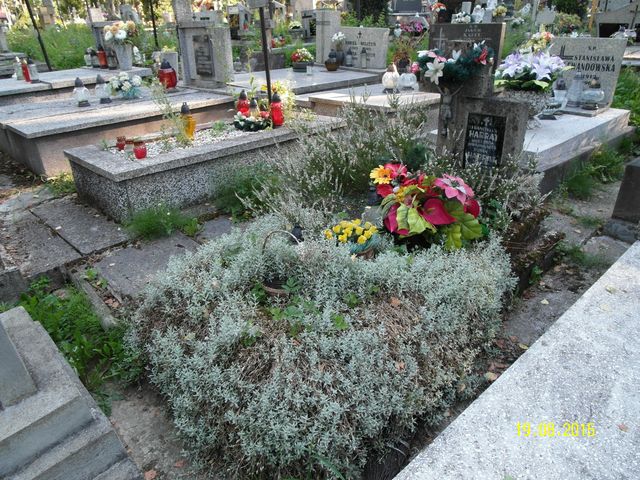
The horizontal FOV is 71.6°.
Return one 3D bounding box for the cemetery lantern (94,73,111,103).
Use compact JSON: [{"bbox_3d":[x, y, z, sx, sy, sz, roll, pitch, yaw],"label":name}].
[{"bbox_3d":[-2.247,-1.566,4.603,0.152,0.276,0.152,21,34,33],"label":"cemetery lantern"}]

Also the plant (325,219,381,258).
[{"bbox_3d":[0.126,0.002,1.725,0.220,0.180,0.210,-2,27,0],"label":"plant"}]

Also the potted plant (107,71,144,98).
[{"bbox_3d":[-2.128,-1.702,4.894,0.338,0.244,0.288,21,34,33],"label":"potted plant"}]

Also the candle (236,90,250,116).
[{"bbox_3d":[-0.727,-1.301,4.246,0.120,0.260,0.120,-2,27,0],"label":"candle"}]

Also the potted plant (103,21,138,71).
[{"bbox_3d":[-3.094,-3.025,6.900,0.470,0.692,0.470,1,27,0],"label":"potted plant"}]

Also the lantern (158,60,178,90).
[{"bbox_3d":[-1.953,-2.099,5.650,0.234,0.340,0.234,1,27,0],"label":"lantern"}]

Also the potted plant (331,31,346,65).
[{"bbox_3d":[0.306,-3.018,6.968,0.250,0.500,0.250,-2,27,0],"label":"potted plant"}]

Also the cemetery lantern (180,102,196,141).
[{"bbox_3d":[-1.052,-0.956,3.551,0.098,0.282,0.098,21,34,33],"label":"cemetery lantern"}]

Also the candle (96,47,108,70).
[{"bbox_3d":[-3.020,-2.521,6.121,0.132,0.287,0.132,21,34,33],"label":"candle"}]

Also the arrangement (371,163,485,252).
[{"bbox_3d":[0.508,-0.184,2.080,0.520,0.320,0.420,10,28,18],"label":"arrangement"}]

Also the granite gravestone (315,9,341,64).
[{"bbox_3d":[0.128,-3.124,6.842,0.272,0.748,0.236,22,35,34],"label":"granite gravestone"}]

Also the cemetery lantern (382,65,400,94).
[{"bbox_3d":[0.739,-1.657,4.552,0.175,0.260,0.175,-2,27,0],"label":"cemetery lantern"}]

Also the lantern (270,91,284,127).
[{"bbox_3d":[-0.393,-1.193,4.050,0.120,0.286,0.120,1,27,0],"label":"lantern"}]

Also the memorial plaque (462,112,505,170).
[{"bbox_3d":[1.162,-0.674,3.135,0.270,0.402,0.030,23,34,38],"label":"memorial plaque"}]

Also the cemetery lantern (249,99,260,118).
[{"bbox_3d":[-0.598,-1.174,4.037,0.096,0.218,0.096,0,28,0],"label":"cemetery lantern"}]

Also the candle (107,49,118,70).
[{"bbox_3d":[-2.776,-2.415,5.931,0.125,0.265,0.125,-2,27,0],"label":"candle"}]

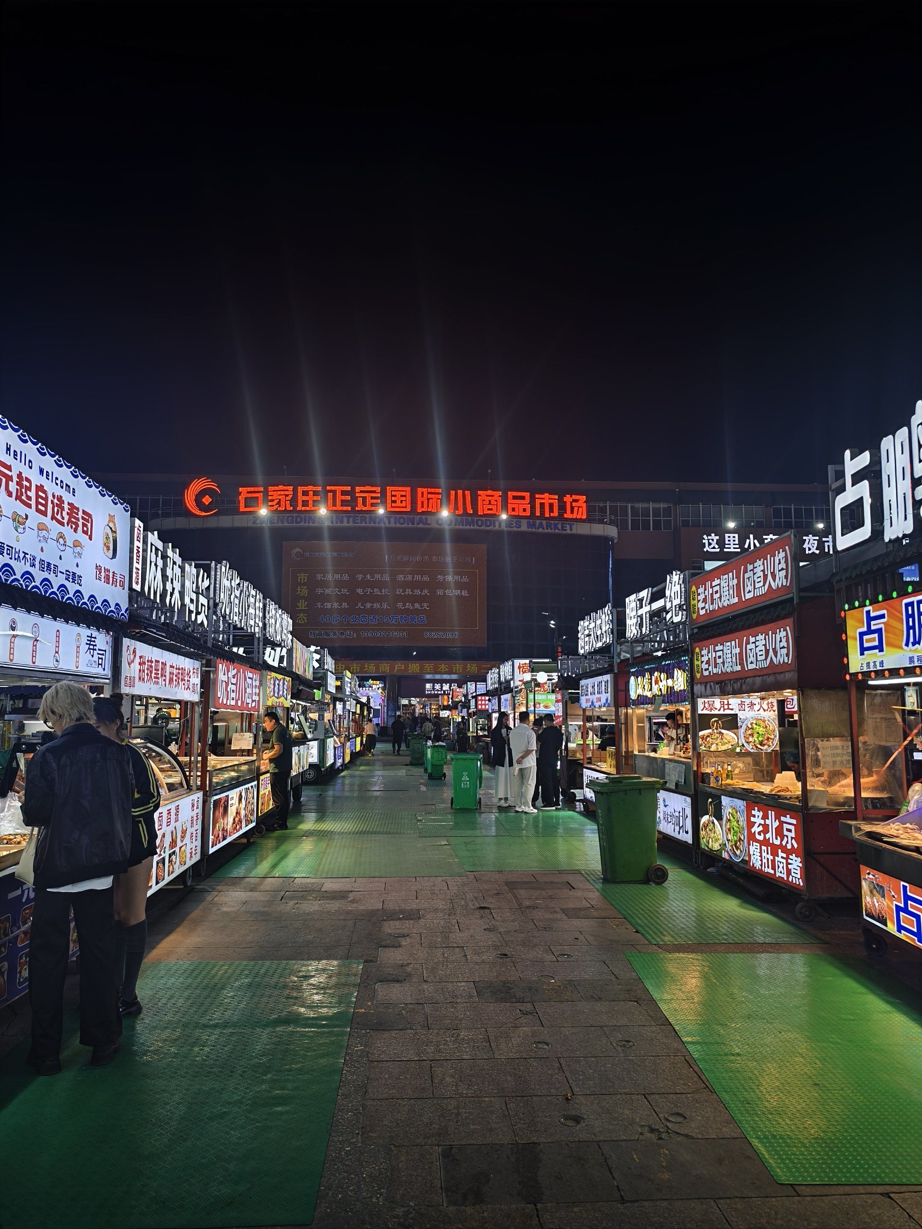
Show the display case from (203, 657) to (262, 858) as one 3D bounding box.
[{"bbox_3d":[-3.265,1.664,9.670,1.200,2.181,2.377,0,-7,-2],"label":"display case"}]

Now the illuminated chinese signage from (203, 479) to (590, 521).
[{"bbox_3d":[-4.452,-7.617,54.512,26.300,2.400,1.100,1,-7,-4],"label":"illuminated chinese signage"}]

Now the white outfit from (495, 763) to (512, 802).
[{"bbox_3d":[0.813,3.161,15.364,0.390,0.750,0.330,6,-10,-40],"label":"white outfit"}]

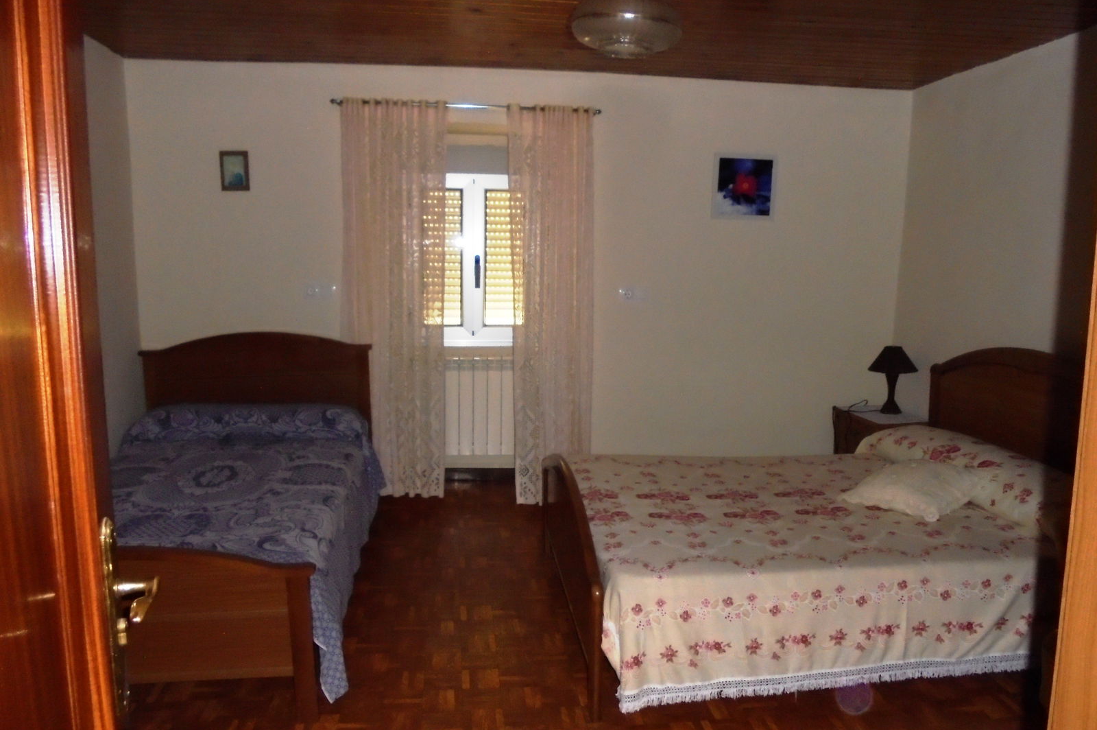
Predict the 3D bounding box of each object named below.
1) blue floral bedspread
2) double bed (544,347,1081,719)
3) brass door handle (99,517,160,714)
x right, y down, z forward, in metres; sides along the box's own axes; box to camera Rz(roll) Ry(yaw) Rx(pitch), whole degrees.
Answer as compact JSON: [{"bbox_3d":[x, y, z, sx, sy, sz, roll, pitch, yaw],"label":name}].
[{"bbox_3d":[-1.356,0.613,3.344,1.245,0.600,1.940,0,8,-7],"label":"blue floral bedspread"},{"bbox_3d":[1.011,0.471,3.237,1.960,1.035,1.440,0,8,-7],"label":"double bed"},{"bbox_3d":[-0.485,0.303,0.934,0.068,0.246,0.125,0,8,-7],"label":"brass door handle"}]

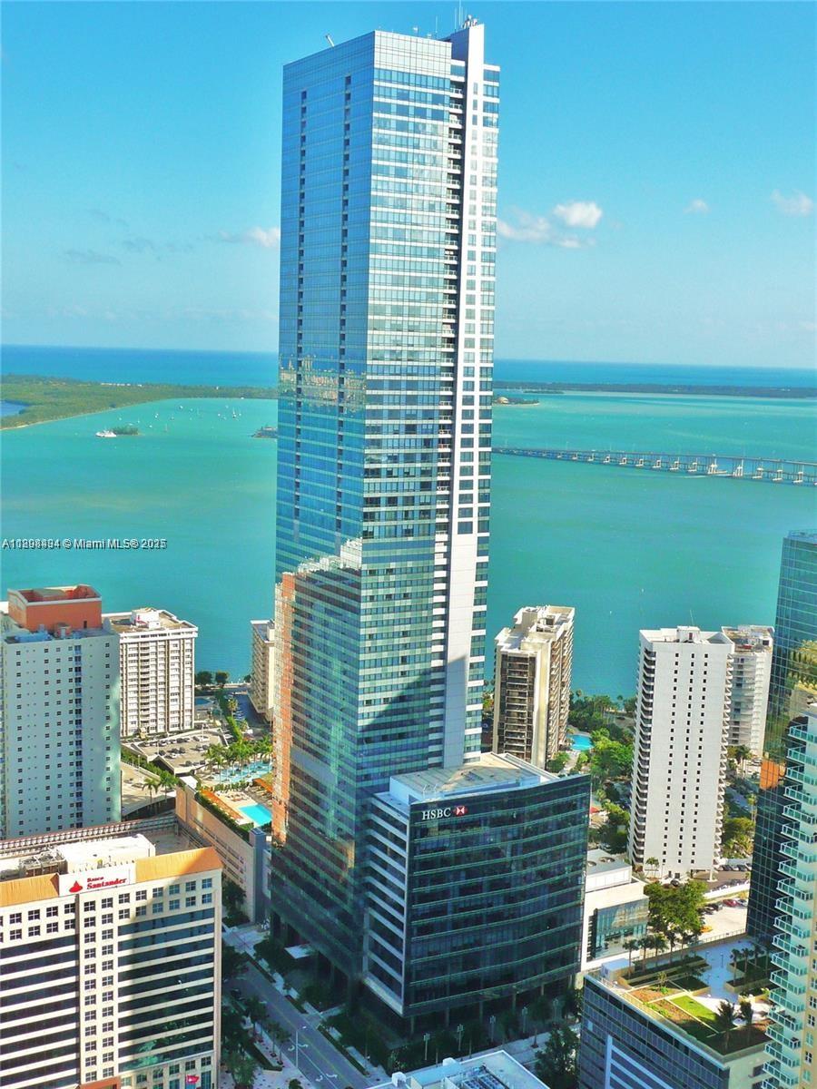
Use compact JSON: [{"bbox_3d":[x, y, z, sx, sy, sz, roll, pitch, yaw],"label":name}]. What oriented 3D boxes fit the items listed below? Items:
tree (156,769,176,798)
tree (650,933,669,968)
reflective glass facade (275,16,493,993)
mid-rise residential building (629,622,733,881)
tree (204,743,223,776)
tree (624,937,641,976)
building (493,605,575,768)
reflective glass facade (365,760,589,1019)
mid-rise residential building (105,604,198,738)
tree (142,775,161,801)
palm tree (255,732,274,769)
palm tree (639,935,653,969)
[{"bbox_3d":[-86.220,86.240,482.260,7.130,12.760,7.130,-3,10,-31],"label":"tree"},{"bbox_3d":[54.749,89.825,298.295,3.809,7.900,3.809,2,8,0],"label":"tree"},{"bbox_3d":[-7.250,-7.530,352.830,36.000,240.000,48.000,-3,10,-31],"label":"reflective glass facade"},{"bbox_3d":[87.217,66.489,436.883,26.000,78.200,20.500,1,8,-2],"label":"mid-rise residential building"},{"bbox_3d":[-64.090,71.290,447.480,6.620,11.190,6.620,2,8,0],"label":"tree"},{"bbox_3d":[48.414,89.828,294.387,3.661,8.650,3.661,2,8,0],"label":"tree"},{"bbox_3d":[51.710,58.385,557.903,21.800,57.500,56.000,4,9,15],"label":"building"},{"bbox_3d":[16.316,85.620,339.504,52.300,58.200,23.500,-3,10,-30],"label":"reflective glass facade"},{"bbox_3d":[-117.510,54.060,584.830,40.000,47.400,40.000,-3,10,-31],"label":"mid-rise residential building"},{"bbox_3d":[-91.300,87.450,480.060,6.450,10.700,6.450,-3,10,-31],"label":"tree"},{"bbox_3d":[-48.410,69.680,456.650,6.750,12.670,6.750,2,8,0],"label":"palm tree"},{"bbox_3d":[51.951,89.841,296.574,3.389,8.200,3.389,2,8,0],"label":"palm tree"}]

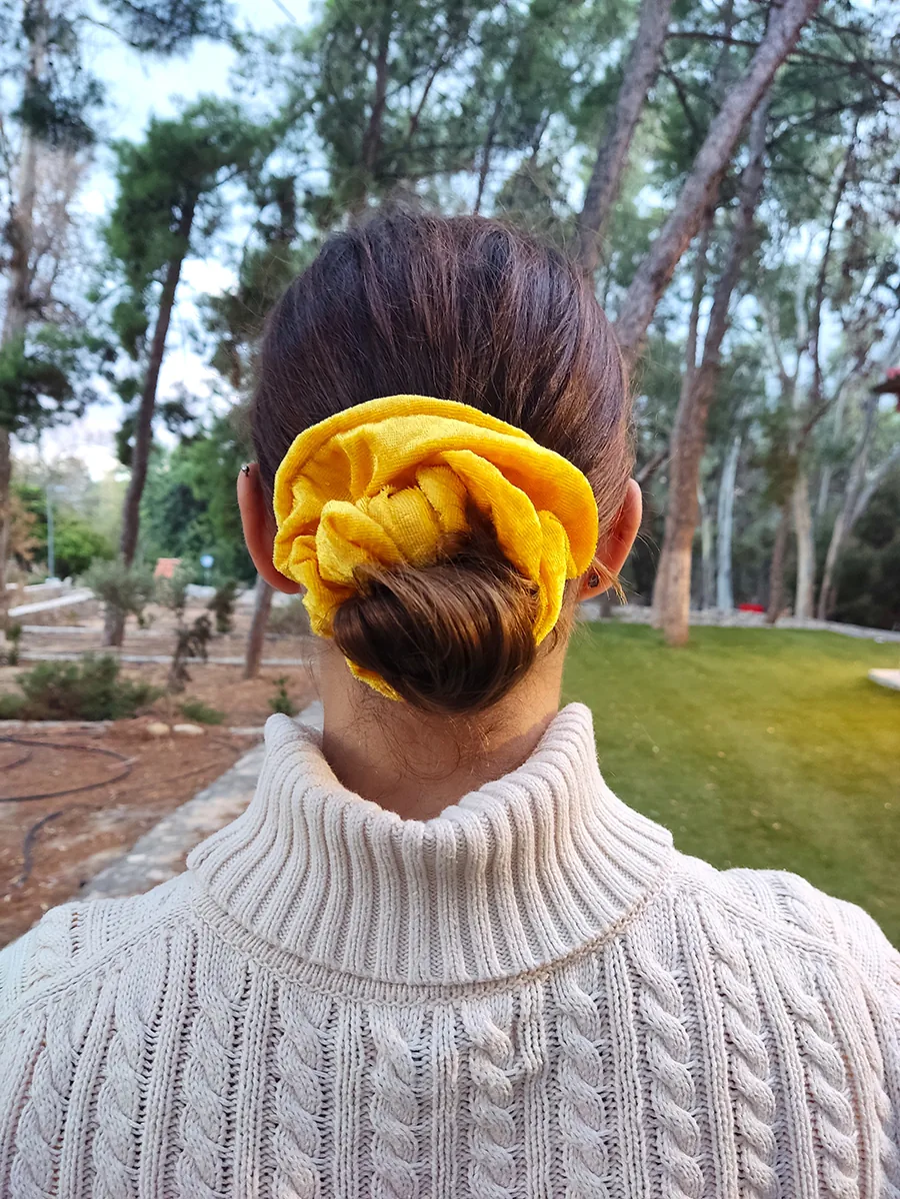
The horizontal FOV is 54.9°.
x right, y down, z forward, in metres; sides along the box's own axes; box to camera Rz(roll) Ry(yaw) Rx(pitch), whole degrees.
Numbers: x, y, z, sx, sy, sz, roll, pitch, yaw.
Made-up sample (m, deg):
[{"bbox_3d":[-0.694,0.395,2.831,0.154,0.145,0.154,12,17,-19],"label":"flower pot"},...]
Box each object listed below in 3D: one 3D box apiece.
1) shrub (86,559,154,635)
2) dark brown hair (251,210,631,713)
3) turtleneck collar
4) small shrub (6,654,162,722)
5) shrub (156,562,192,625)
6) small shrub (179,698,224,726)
[{"bbox_3d":[-6.007,-0.027,15.800,1.320,1.380,1.200,0,2,0],"label":"shrub"},{"bbox_3d":[-0.004,-0.072,0.390,0.172,0.225,0.225,0,2,0],"label":"dark brown hair"},{"bbox_3d":[-0.009,0.100,0.405,0.225,0.125,0.190,0,2,0],"label":"turtleneck collar"},{"bbox_3d":[-3.859,0.866,9.100,1.580,0.640,1.150,0,2,0],"label":"small shrub"},{"bbox_3d":[-5.563,-0.111,17.500,0.740,1.200,0.700,0,2,0],"label":"shrub"},{"bbox_3d":[-2.466,1.111,8.600,0.460,0.250,0.400,0,2,0],"label":"small shrub"}]

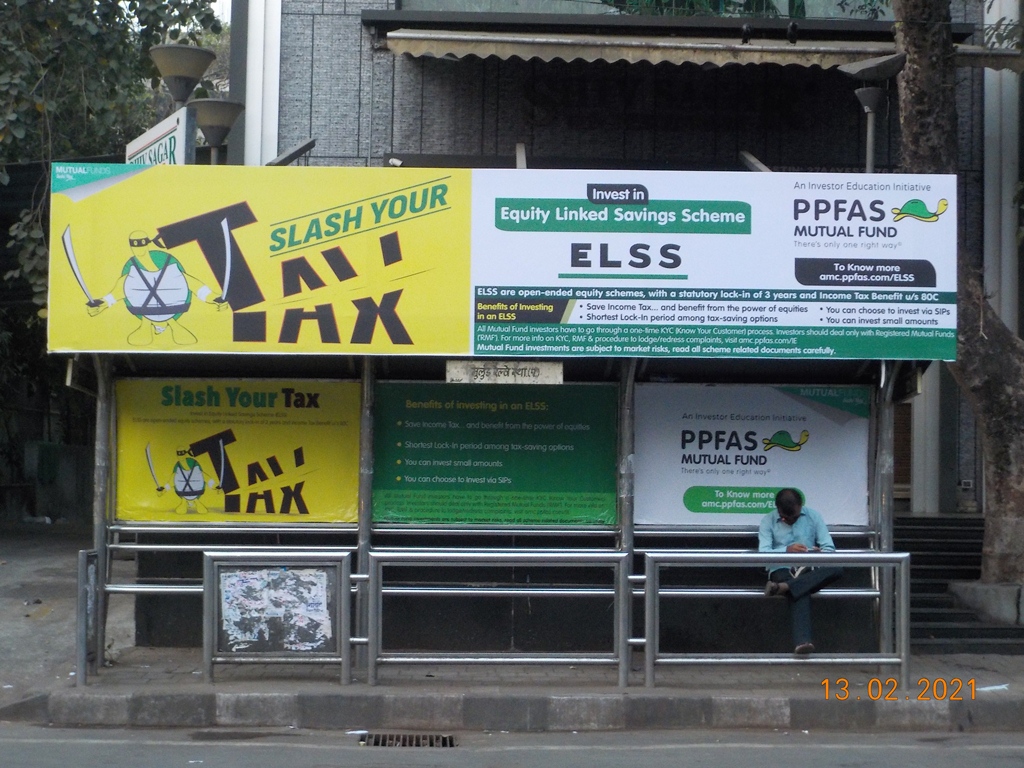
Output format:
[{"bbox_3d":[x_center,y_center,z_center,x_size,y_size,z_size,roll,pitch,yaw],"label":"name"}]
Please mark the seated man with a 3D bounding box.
[{"bbox_3d":[1.845,1.205,10.970,0.540,1.060,0.650,1,-2,-3],"label":"seated man"}]

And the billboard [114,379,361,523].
[{"bbox_3d":[-1.828,0.447,11.519,1.656,0.968,0.050,1,-2,-3],"label":"billboard"}]

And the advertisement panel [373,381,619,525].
[{"bbox_3d":[-0.117,0.468,11.599,1.676,0.962,0.050,1,-2,-3],"label":"advertisement panel"}]

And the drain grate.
[{"bbox_3d":[-0.579,2.023,9.645,0.567,0.040,0.475,1,-2,-3],"label":"drain grate"}]

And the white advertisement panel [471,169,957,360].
[{"bbox_3d":[1.216,-0.714,10.346,2.943,1.128,0.070,1,-2,-3],"label":"white advertisement panel"}]

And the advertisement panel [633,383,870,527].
[{"bbox_3d":[1.598,0.483,11.679,1.667,0.972,0.050,1,-2,-3],"label":"advertisement panel"}]

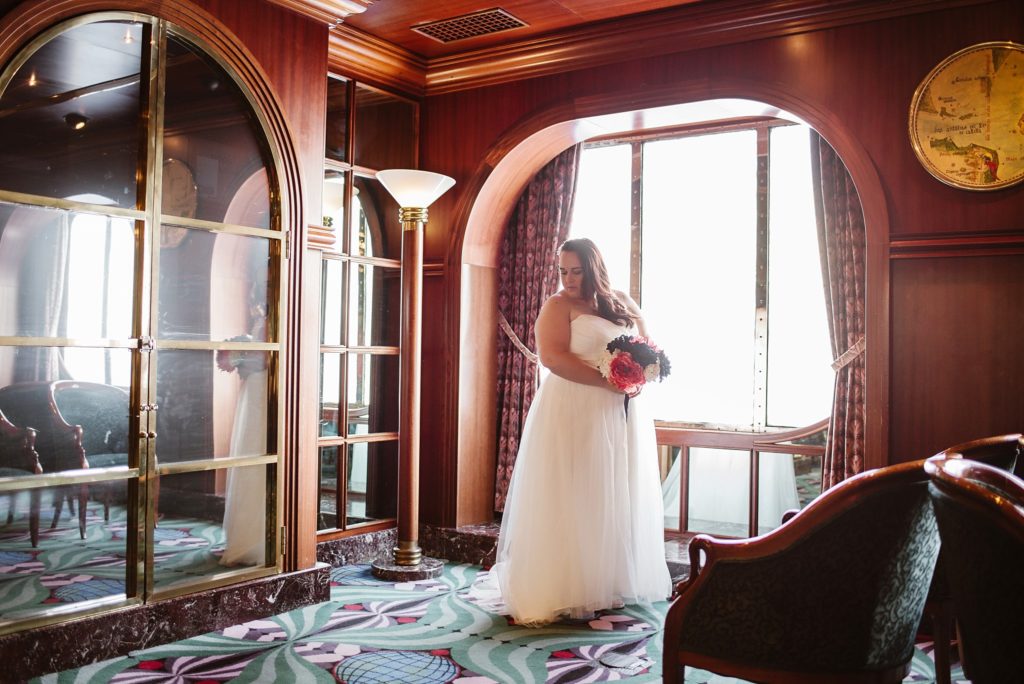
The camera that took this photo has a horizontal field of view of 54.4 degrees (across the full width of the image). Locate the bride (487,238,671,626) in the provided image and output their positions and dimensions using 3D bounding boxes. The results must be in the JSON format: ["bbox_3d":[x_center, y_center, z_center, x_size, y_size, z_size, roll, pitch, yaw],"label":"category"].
[{"bbox_3d":[0.337,0.360,4.602,0.800,1.667,0.860,2,-1,-38],"label":"bride"}]

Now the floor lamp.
[{"bbox_3d":[-0.517,0.166,5.119,0.410,2.040,0.410,1,-1,0],"label":"floor lamp"}]

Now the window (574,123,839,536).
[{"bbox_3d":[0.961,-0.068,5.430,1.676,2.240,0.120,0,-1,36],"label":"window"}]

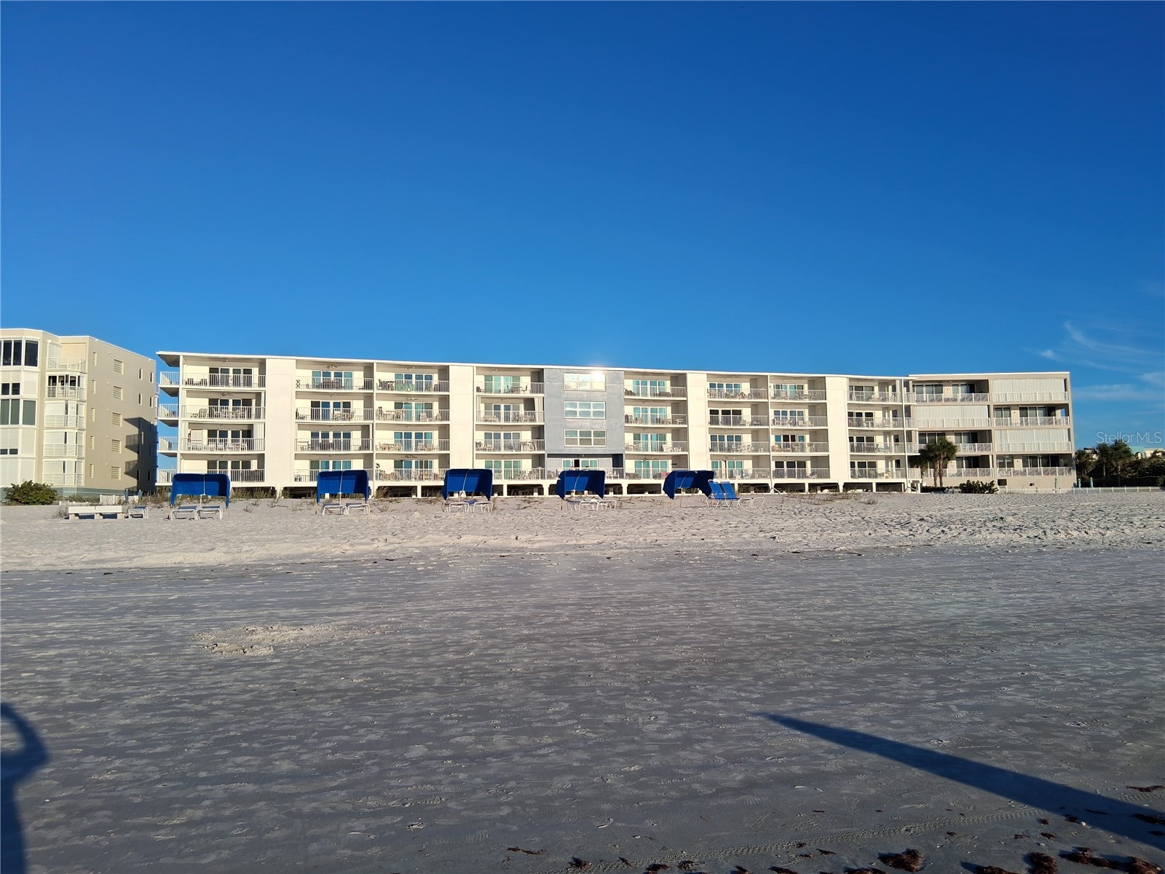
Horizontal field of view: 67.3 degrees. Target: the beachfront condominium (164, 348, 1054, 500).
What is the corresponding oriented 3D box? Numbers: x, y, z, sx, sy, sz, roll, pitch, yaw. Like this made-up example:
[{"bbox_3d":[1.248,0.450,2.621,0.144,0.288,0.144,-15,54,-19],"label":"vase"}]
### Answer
[{"bbox_3d":[7.969,-0.278,91.000,93.000,12.400,12.000,0,-5,-15],"label":"beachfront condominium"}]

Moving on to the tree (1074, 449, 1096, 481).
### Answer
[{"bbox_3d":[62.040,3.895,108.000,2.600,4.800,2.600,0,-5,-10],"label":"tree"}]

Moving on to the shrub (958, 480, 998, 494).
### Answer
[{"bbox_3d":[40.690,5.157,90.000,3.800,1.350,2.900,0,-5,-12],"label":"shrub"}]

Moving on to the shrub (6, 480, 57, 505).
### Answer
[{"bbox_3d":[-42.116,4.262,67.000,3.600,1.750,3.200,1,-5,-20],"label":"shrub"}]

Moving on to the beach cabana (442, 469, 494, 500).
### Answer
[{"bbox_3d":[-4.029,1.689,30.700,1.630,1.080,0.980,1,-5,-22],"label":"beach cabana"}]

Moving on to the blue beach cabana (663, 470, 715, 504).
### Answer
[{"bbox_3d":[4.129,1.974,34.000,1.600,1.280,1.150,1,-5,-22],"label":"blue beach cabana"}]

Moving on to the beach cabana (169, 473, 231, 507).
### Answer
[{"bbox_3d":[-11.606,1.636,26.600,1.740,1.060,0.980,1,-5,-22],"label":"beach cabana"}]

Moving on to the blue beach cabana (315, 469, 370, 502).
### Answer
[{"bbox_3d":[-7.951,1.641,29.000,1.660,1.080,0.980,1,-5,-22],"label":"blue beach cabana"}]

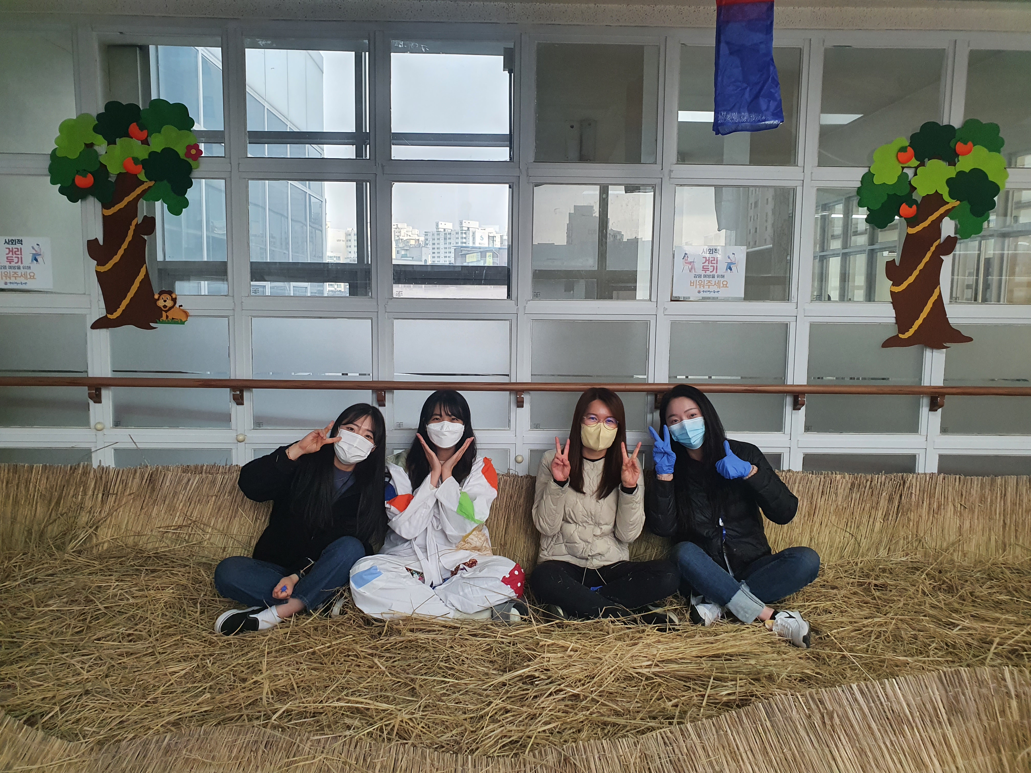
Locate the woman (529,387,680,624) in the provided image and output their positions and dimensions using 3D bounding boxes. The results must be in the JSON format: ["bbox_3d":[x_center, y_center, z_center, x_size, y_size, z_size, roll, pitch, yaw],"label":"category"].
[{"bbox_3d":[0.314,0.396,2.767,0.536,0.788,0.580,1,6,-1],"label":"woman"}]

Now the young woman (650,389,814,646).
[{"bbox_3d":[0.747,0.402,2.704,0.605,0.819,0.600,1,6,5],"label":"young woman"}]

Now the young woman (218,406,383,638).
[{"bbox_3d":[-0.740,0.419,2.731,0.601,0.725,0.580,0,6,-7],"label":"young woman"}]

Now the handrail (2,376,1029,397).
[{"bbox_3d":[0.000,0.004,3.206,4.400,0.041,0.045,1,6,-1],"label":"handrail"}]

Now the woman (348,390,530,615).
[{"bbox_3d":[-0.271,0.400,2.757,0.616,0.769,0.580,1,6,-1],"label":"woman"}]

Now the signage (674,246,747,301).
[{"bbox_3d":[0.817,-0.481,3.253,0.301,0.213,0.005,1,6,-1],"label":"signage"}]

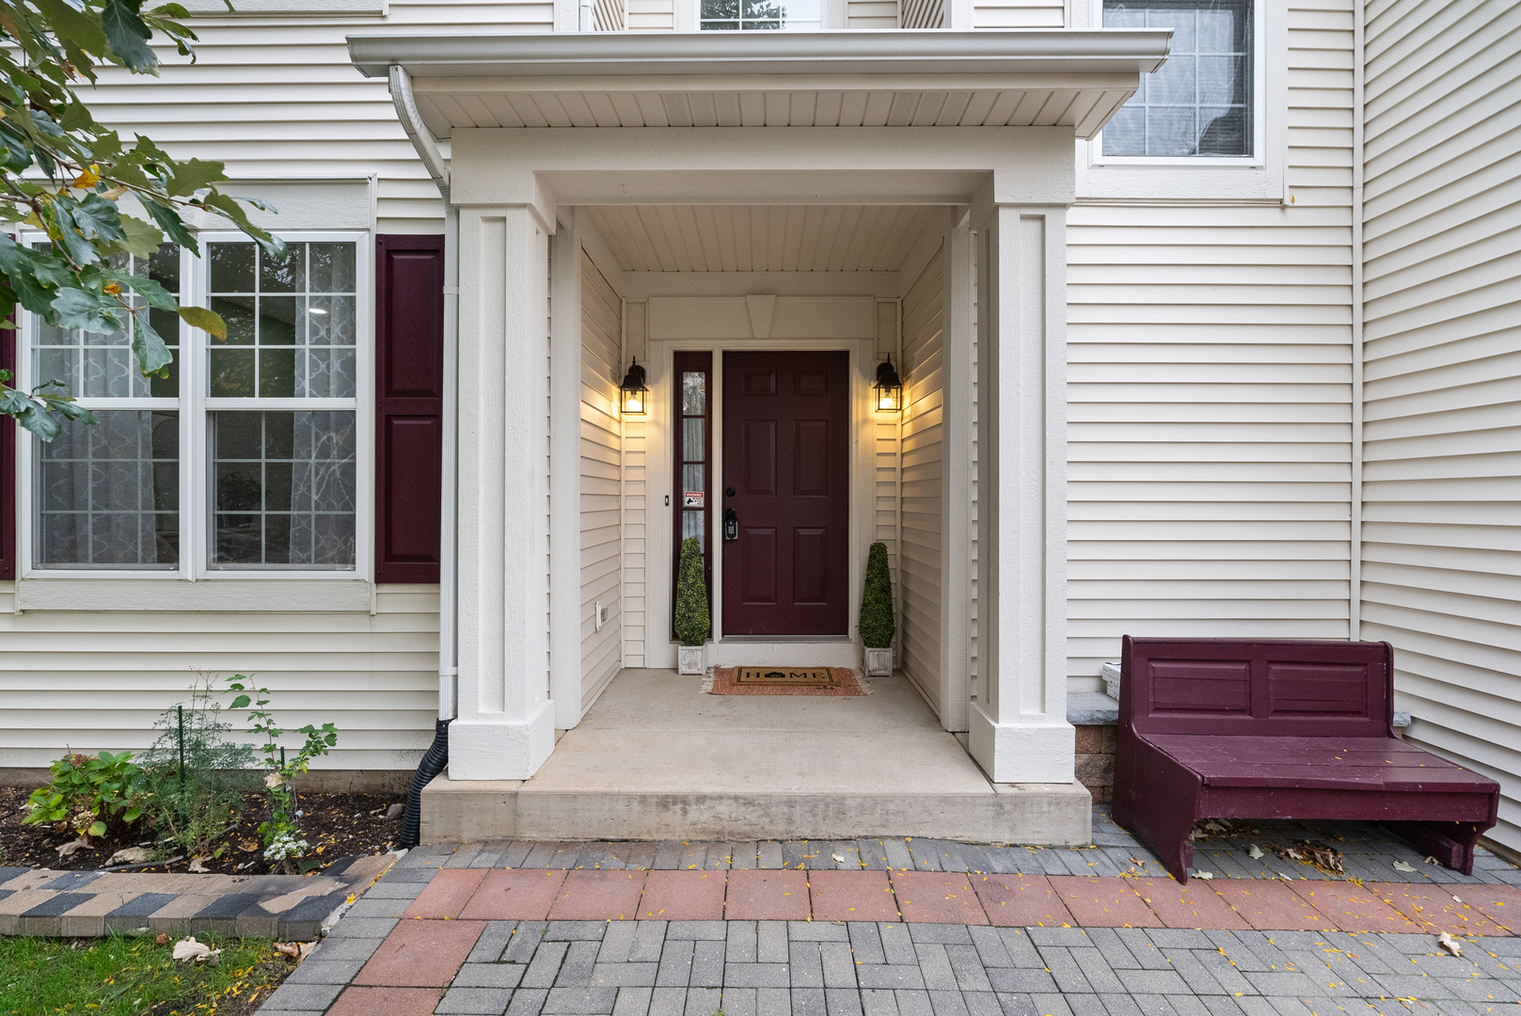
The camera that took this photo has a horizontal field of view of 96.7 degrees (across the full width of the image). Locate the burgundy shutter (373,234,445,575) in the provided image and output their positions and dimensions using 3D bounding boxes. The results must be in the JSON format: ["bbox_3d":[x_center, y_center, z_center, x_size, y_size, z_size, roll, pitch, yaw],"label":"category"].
[{"bbox_3d":[-1.795,-0.505,3.480,0.360,1.790,0.040,0,1,0],"label":"burgundy shutter"}]

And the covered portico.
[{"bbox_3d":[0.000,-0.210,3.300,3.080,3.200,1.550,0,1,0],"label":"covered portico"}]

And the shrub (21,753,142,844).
[{"bbox_3d":[-3.100,1.310,3.120,0.550,0.410,0.500,0,1,0],"label":"shrub"}]

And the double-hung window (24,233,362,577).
[{"bbox_3d":[-2.925,-0.525,3.520,1.790,1.790,0.100,0,1,0],"label":"double-hung window"}]

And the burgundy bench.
[{"bbox_3d":[2.145,0.980,2.760,1.130,0.820,0.590,0,1,0],"label":"burgundy bench"}]

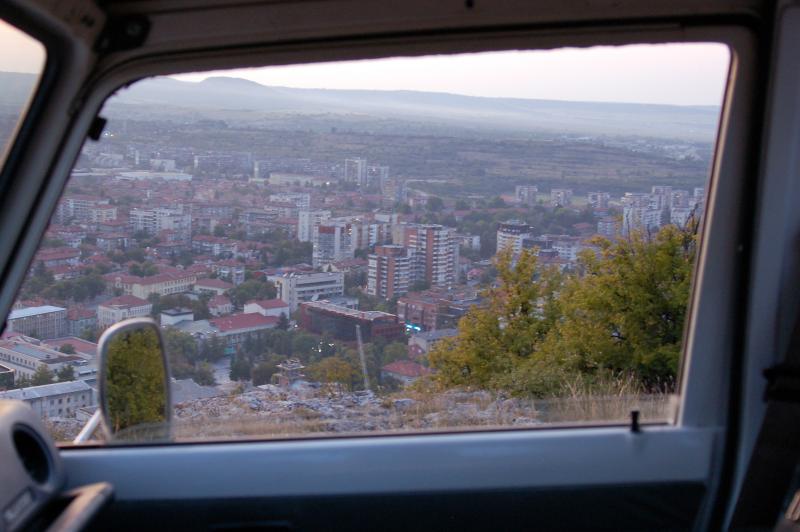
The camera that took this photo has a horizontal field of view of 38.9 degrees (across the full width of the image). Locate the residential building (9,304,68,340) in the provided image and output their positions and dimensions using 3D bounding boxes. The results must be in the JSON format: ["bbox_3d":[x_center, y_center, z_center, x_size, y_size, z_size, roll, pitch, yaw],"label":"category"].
[{"bbox_3d":[-167.610,27.400,513.830,11.640,12.880,30.900,7,9,33],"label":"residential building"}]

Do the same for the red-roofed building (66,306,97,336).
[{"bbox_3d":[-143.443,25.671,510.000,12.500,14.500,9.000,0,9,-11],"label":"red-roofed building"}]

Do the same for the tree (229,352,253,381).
[{"bbox_3d":[-61.975,39.050,440.000,9.000,11.000,9.000,2,8,0],"label":"tree"}]

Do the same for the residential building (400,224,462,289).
[{"bbox_3d":[18.230,-4.560,688.000,23.000,38.500,23.000,-6,12,-44],"label":"residential building"}]

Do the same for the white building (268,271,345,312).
[{"bbox_3d":[-49.170,13.940,624.610,10.270,18.800,41.800,9,10,41],"label":"white building"}]

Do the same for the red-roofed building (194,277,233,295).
[{"bbox_3d":[-105.120,11.590,640.000,18.500,7.800,12.000,7,10,30],"label":"red-roofed building"}]

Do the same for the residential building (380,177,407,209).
[{"bbox_3d":[-6.280,-76.390,1185.000,18.000,34.500,18.000,-6,12,-44],"label":"residential building"}]

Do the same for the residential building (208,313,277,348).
[{"bbox_3d":[-74.400,29.750,523.100,31.090,13.020,15.930,-5,10,-41],"label":"residential building"}]

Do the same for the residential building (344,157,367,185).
[{"bbox_3d":[-55.170,-118.500,1420.000,20.000,35.000,17.000,7,10,30],"label":"residential building"}]

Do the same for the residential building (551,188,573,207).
[{"bbox_3d":[173.280,-72.209,1215.000,19.500,22.000,16.000,4,9,14],"label":"residential building"}]

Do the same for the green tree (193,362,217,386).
[{"bbox_3d":[-69.060,38.500,400.000,8.500,9.000,8.500,2,8,0],"label":"green tree"}]

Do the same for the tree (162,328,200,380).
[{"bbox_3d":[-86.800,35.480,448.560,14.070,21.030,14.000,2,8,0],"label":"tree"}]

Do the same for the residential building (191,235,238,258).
[{"bbox_3d":[-134.100,-14.640,829.440,34.440,13.110,11.290,4,8,15],"label":"residential building"}]

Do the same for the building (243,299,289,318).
[{"bbox_3d":[-67.890,22.970,578.000,15.500,9.500,15.500,10,11,43],"label":"building"}]

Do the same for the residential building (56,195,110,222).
[{"bbox_3d":[-256.550,-44.850,915.000,40.000,22.000,14.000,-1,9,-22],"label":"residential building"}]

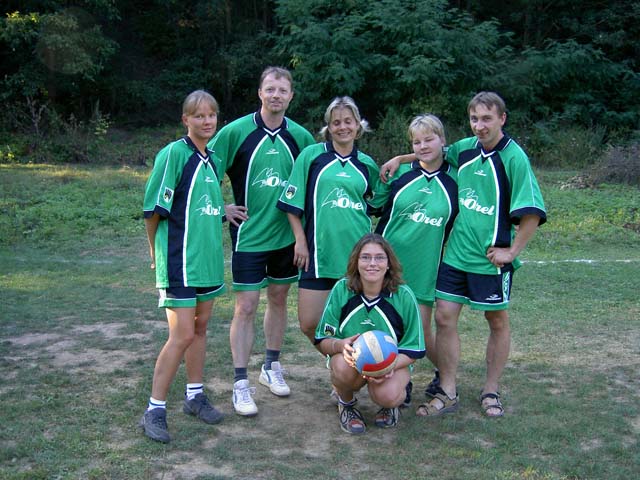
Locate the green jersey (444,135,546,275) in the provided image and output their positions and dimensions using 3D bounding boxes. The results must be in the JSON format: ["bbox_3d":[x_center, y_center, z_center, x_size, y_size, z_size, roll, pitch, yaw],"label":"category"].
[{"bbox_3d":[0.927,-0.198,3.810,0.520,0.700,0.310,5,10,28],"label":"green jersey"}]

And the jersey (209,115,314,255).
[{"bbox_3d":[-0.299,-0.315,3.820,0.620,0.710,0.290,-2,9,-14],"label":"jersey"}]

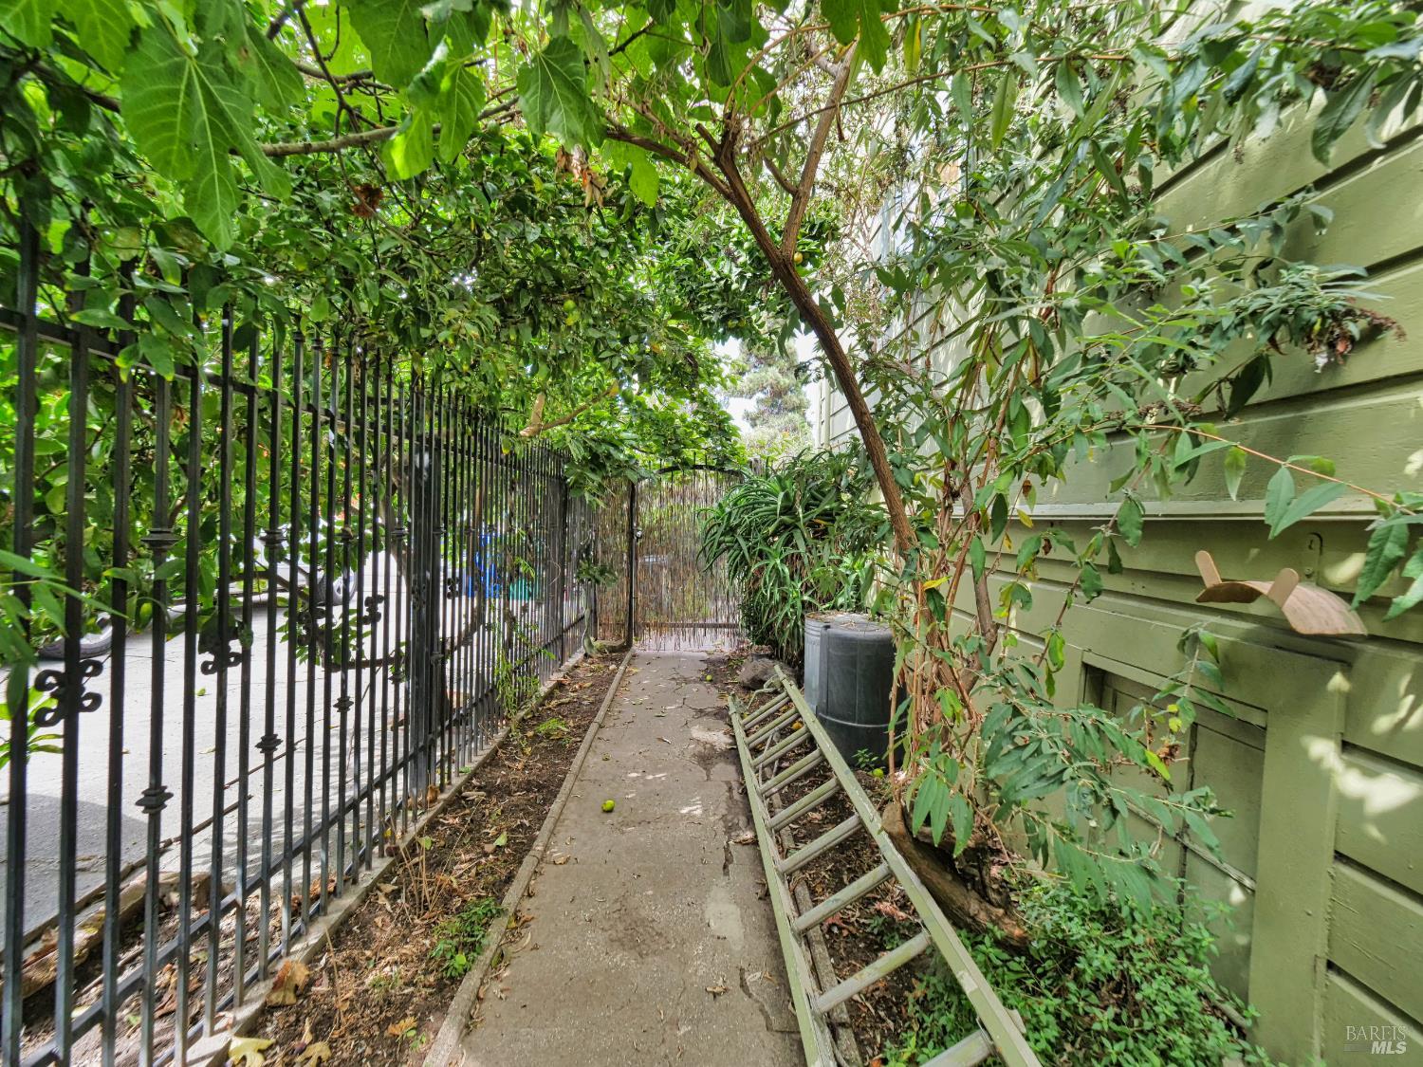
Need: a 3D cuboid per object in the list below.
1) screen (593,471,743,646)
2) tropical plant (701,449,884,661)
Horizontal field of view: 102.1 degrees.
[{"bbox_3d":[-0.470,0.285,6.250,1.680,1.950,0.100,2,2,-2],"label":"screen"},{"bbox_3d":[0.720,0.230,5.150,1.550,1.900,1.350,2,2,-2],"label":"tropical plant"}]

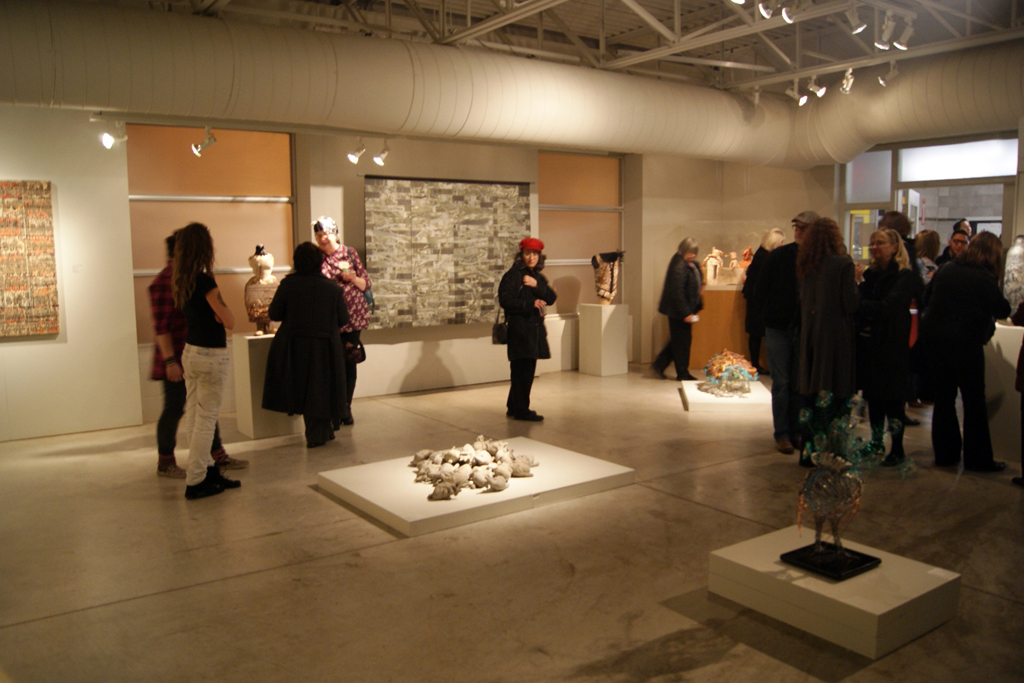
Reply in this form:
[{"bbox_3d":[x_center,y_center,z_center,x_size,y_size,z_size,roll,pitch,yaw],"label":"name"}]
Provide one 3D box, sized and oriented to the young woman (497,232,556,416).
[{"bbox_3d":[0.142,-0.124,7.060,0.400,1.651,0.530,4,7,40],"label":"young woman"}]

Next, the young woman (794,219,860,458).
[{"bbox_3d":[2.177,0.003,5.301,0.380,1.685,0.500,-6,7,-40],"label":"young woman"}]

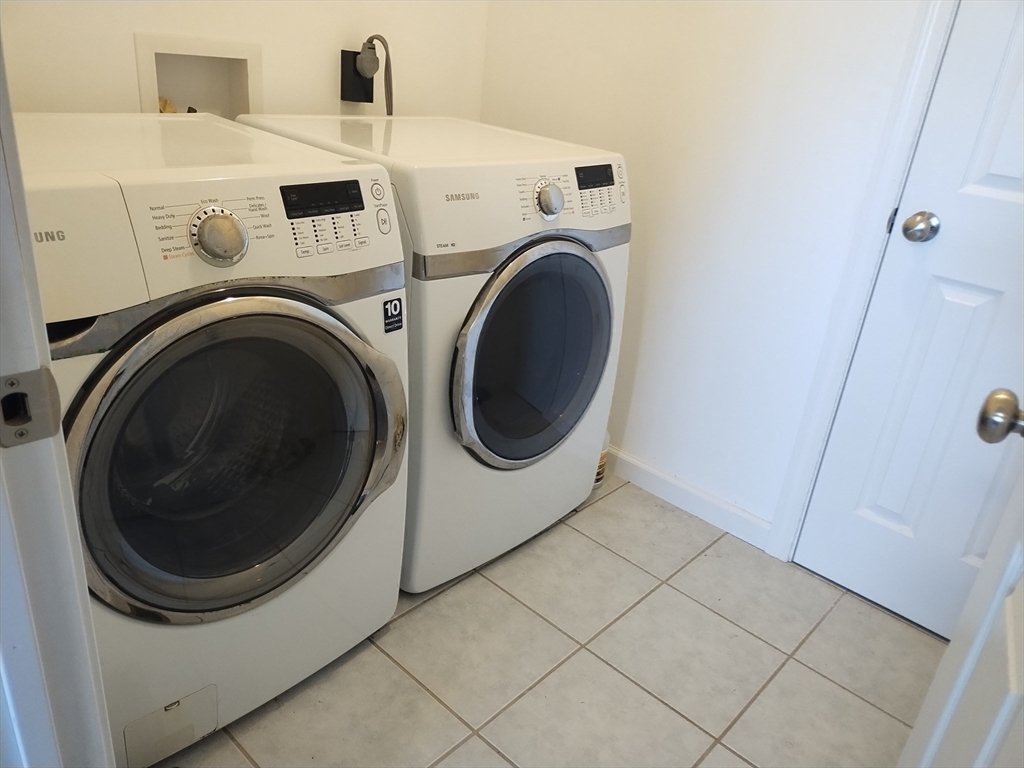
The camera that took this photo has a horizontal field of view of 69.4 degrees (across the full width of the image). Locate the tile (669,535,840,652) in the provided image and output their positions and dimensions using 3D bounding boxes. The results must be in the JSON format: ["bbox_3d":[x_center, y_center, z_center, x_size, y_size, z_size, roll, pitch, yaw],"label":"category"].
[{"bbox_3d":[0.614,0.519,1.869,0.327,0.010,0.327,25,30,36],"label":"tile"}]

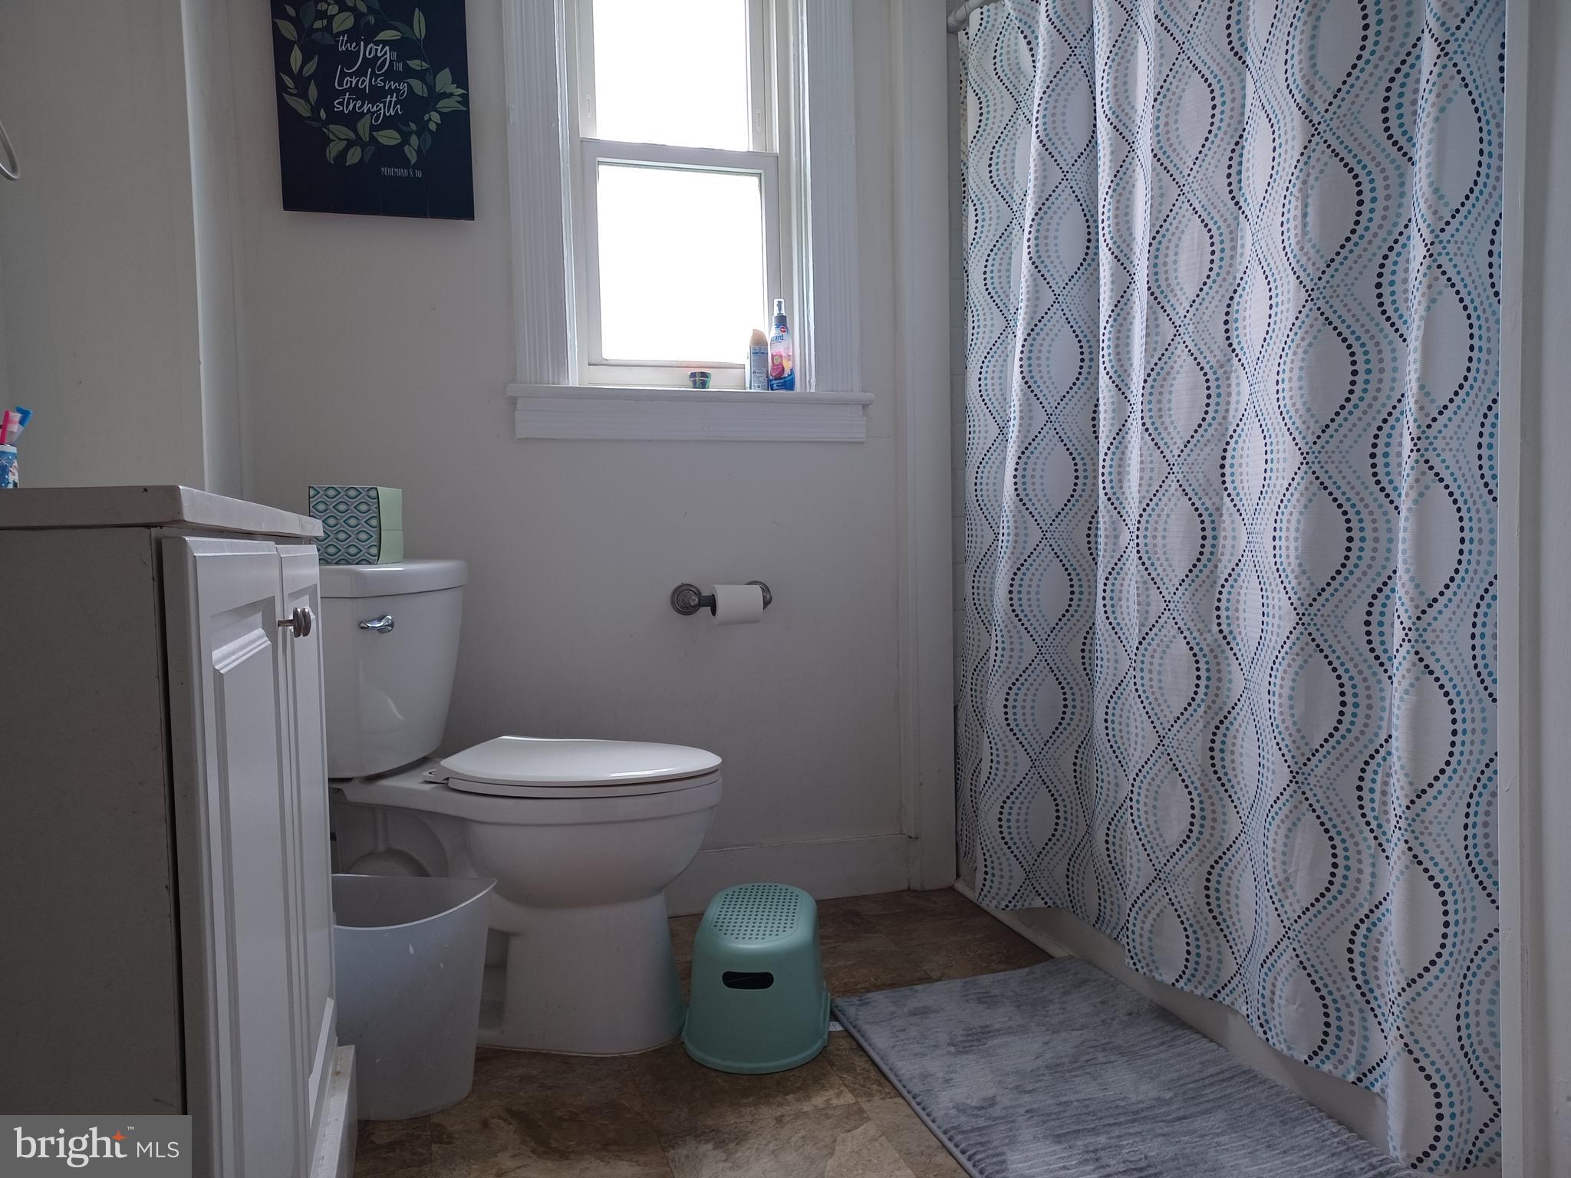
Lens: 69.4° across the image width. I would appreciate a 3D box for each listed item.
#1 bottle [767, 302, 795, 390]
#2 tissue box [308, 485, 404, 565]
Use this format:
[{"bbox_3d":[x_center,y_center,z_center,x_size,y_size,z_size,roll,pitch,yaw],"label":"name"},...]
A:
[{"bbox_3d":[-0.009,-0.544,2.562,0.059,0.220,0.044,-2,2,-5],"label":"bottle"},{"bbox_3d":[-0.720,-0.105,1.907,0.114,0.130,0.114,-1,2,-2],"label":"tissue box"}]

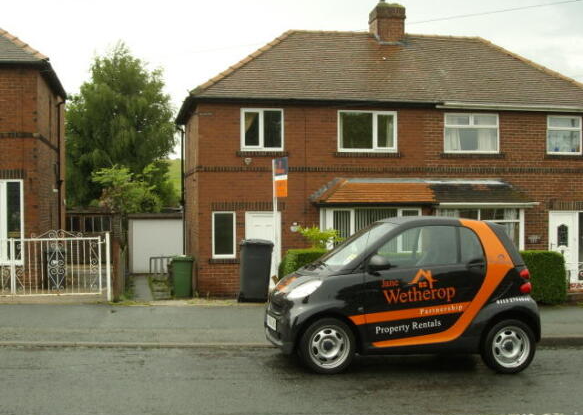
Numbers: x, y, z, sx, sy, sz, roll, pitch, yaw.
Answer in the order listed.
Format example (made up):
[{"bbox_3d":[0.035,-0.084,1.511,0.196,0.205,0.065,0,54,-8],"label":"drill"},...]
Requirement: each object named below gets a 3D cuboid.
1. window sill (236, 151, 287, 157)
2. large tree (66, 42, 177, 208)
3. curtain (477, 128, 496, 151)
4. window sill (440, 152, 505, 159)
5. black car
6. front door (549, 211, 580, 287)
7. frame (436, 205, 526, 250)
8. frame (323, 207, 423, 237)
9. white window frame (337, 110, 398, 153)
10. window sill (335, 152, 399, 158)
[{"bbox_3d":[-0.744,-1.326,19.072,1.310,0.125,0.150,0,0,-12],"label":"window sill"},{"bbox_3d":[-7.945,-2.584,35.000,5.174,10.168,5.174,0,0,-12],"label":"large tree"},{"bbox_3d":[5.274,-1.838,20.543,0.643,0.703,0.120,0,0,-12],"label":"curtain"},{"bbox_3d":[4.730,-1.350,19.890,1.810,0.123,0.160,0,0,-12],"label":"window sill"},{"bbox_3d":[1.080,0.863,8.100,2.695,1.530,1.570,2,0,-12],"label":"black car"},{"bbox_3d":[7.494,1.135,20.892,0.929,2.049,0.100,0,0,-12],"label":"front door"},{"bbox_3d":[4.816,0.597,19.326,2.438,1.246,0.120,0,0,-12],"label":"frame"},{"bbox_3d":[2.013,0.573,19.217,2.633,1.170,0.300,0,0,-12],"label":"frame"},{"bbox_3d":[1.981,-1.962,19.711,1.627,1.085,0.100,0,0,-12],"label":"white window frame"},{"bbox_3d":[1.976,-1.344,19.651,1.795,0.121,0.150,0,0,-12],"label":"window sill"}]

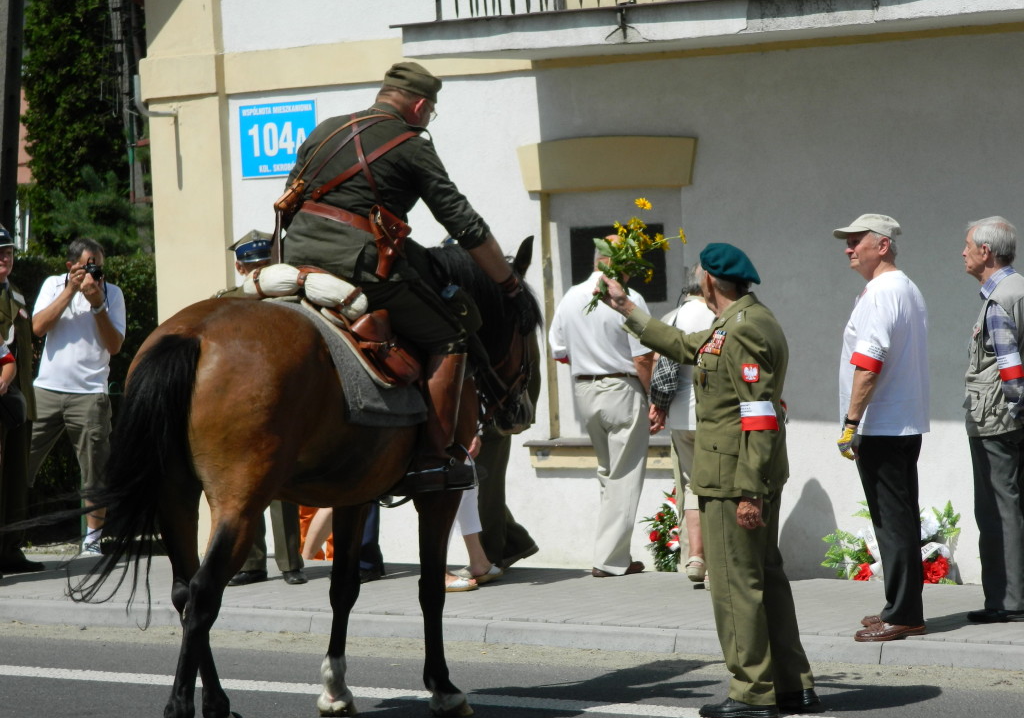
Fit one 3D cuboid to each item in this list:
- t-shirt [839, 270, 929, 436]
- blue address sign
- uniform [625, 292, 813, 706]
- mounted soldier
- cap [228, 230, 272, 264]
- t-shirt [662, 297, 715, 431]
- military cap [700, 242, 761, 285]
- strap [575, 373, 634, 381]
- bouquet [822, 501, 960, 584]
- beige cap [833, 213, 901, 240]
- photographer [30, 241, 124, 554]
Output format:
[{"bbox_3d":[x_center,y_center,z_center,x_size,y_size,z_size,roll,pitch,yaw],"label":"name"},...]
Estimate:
[{"bbox_3d":[1.509,-0.024,15.500,0.330,0.680,0.500,-2,2,7],"label":"t-shirt"},{"bbox_3d":[-1.223,-1.151,20.057,0.560,0.390,0.020,0,3,40],"label":"blue address sign"},{"bbox_3d":[0.761,0.504,13.800,0.660,1.480,0.520,-3,2,-21],"label":"uniform"},{"bbox_3d":[-0.389,-0.294,13.950,0.860,1.540,0.640,-4,2,-40],"label":"mounted soldier"},{"bbox_3d":[-1.244,-0.545,18.580,0.260,0.160,0.270,-10,5,-22],"label":"cap"},{"bbox_3d":[0.881,0.025,17.550,0.430,0.620,0.260,-2,2,14],"label":"t-shirt"},{"bbox_3d":[0.782,-0.340,13.660,0.240,0.130,0.220,14,4,38],"label":"military cap"},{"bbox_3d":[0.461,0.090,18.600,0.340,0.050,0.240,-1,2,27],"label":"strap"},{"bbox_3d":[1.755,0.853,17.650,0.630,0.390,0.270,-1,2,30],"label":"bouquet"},{"bbox_3d":[1.438,-0.531,15.480,0.275,0.120,0.180,-2,2,3],"label":"beige cap"},{"bbox_3d":[-2.402,0.207,21.100,0.550,1.760,0.480,-3,2,-16],"label":"photographer"}]

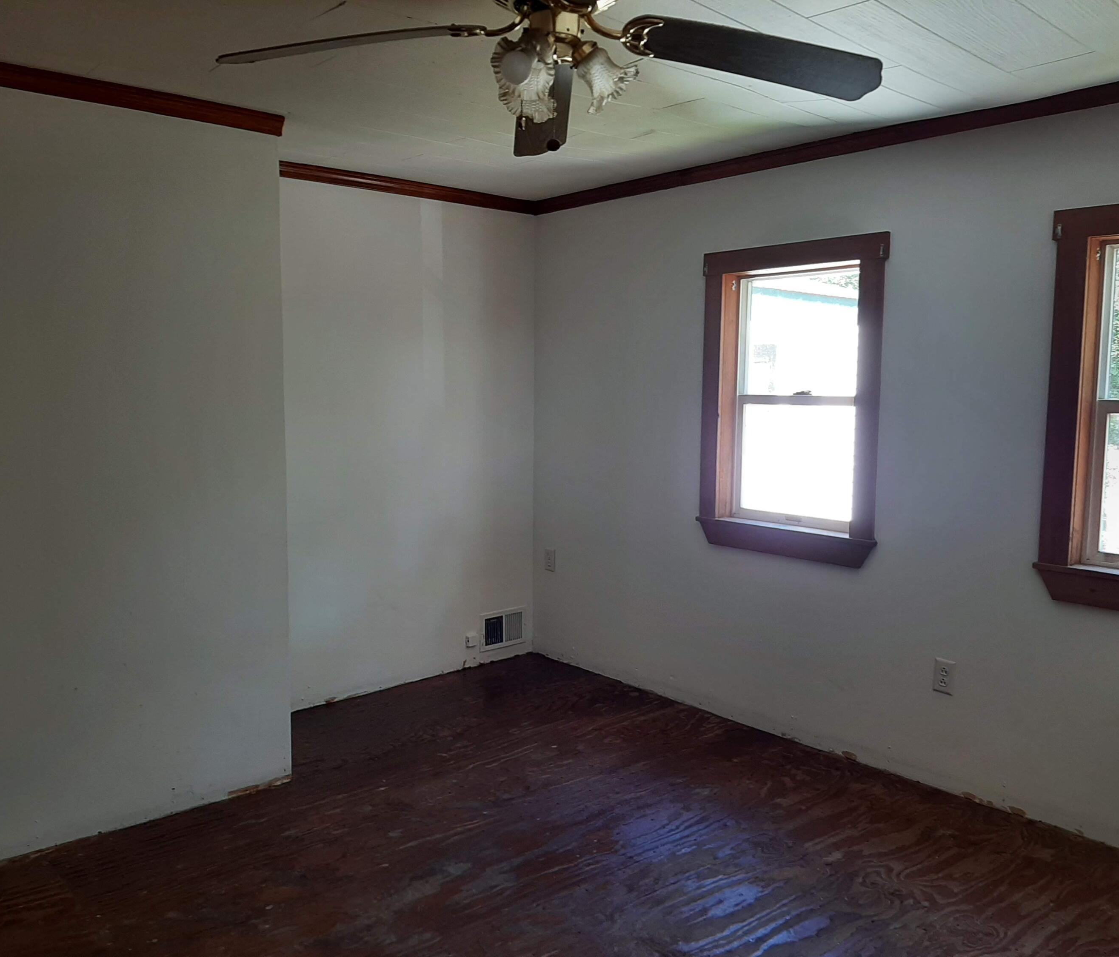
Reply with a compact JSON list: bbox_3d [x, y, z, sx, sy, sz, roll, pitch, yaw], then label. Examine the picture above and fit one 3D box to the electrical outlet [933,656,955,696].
[{"bbox_3d":[1.306,0.676,3.260,0.012,0.114,0.070,-5,8,-41],"label":"electrical outlet"}]

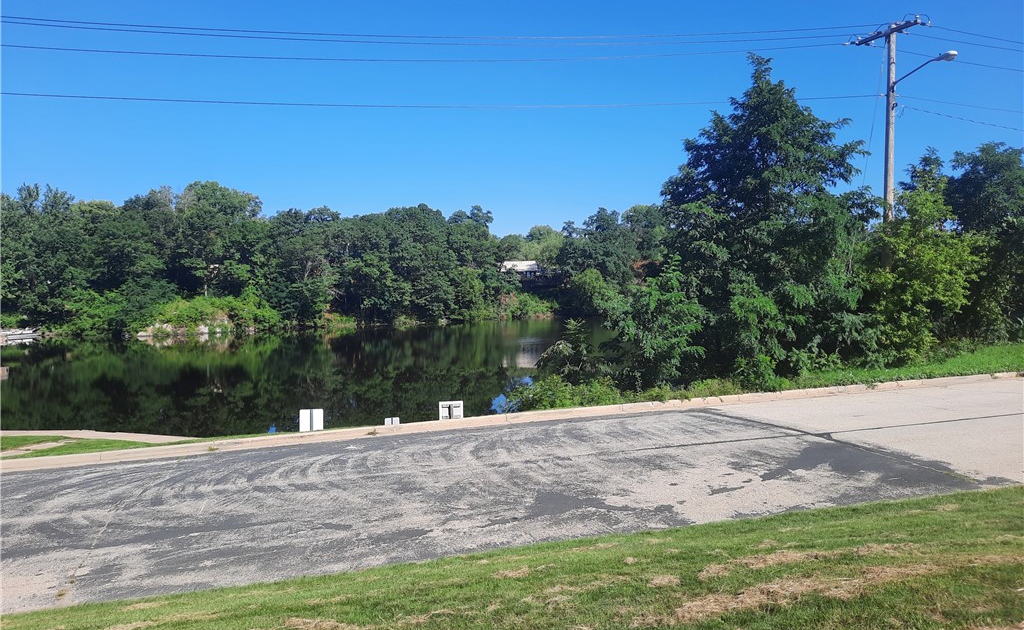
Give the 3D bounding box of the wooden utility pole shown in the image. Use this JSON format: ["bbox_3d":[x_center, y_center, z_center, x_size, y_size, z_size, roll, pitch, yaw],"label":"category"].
[{"bbox_3d":[12.234,-4.073,24.000,0.400,10.900,2.400,-1,2,-26],"label":"wooden utility pole"}]

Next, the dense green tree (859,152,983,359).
[{"bbox_3d":[12.705,-1.726,23.000,3.600,6.400,3.600,1,2,30],"label":"dense green tree"}]

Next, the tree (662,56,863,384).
[{"bbox_3d":[7.273,-2.722,21.300,5.700,9.200,5.400,1,2,16],"label":"tree"}]

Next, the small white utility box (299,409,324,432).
[{"bbox_3d":[-4.013,2.116,14.800,0.480,0.450,0.280,0,2,-13],"label":"small white utility box"}]

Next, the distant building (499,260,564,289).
[{"bbox_3d":[3.692,-7.667,140.000,12.300,5.800,8.500,0,2,0],"label":"distant building"}]

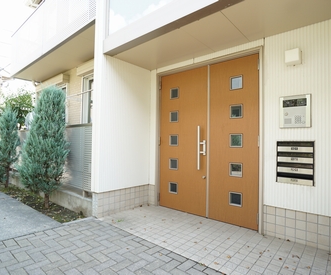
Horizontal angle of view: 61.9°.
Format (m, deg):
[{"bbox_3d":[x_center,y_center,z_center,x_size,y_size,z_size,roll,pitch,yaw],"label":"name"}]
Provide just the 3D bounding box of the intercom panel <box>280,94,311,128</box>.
[{"bbox_3d":[1.344,-0.261,2.859,0.302,0.332,0.035,-1,-2,45],"label":"intercom panel"}]

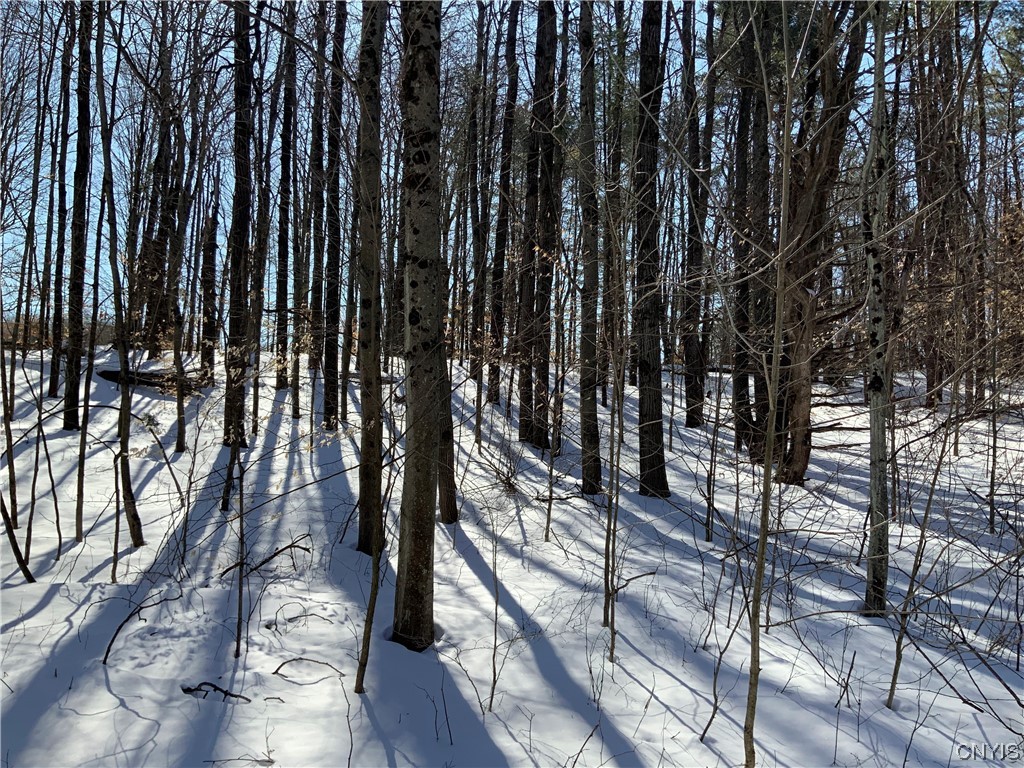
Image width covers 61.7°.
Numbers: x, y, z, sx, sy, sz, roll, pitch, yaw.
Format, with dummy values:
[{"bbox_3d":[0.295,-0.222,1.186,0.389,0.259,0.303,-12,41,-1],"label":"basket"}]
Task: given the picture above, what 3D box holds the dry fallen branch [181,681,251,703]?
[{"bbox_3d":[-1.590,1.646,4.600,0.385,0.085,0.110,1,-2,12],"label":"dry fallen branch"}]

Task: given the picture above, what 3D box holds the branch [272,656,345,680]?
[{"bbox_3d":[-1.186,1.652,5.000,0.420,0.100,0.090,1,-2,3],"label":"branch"}]

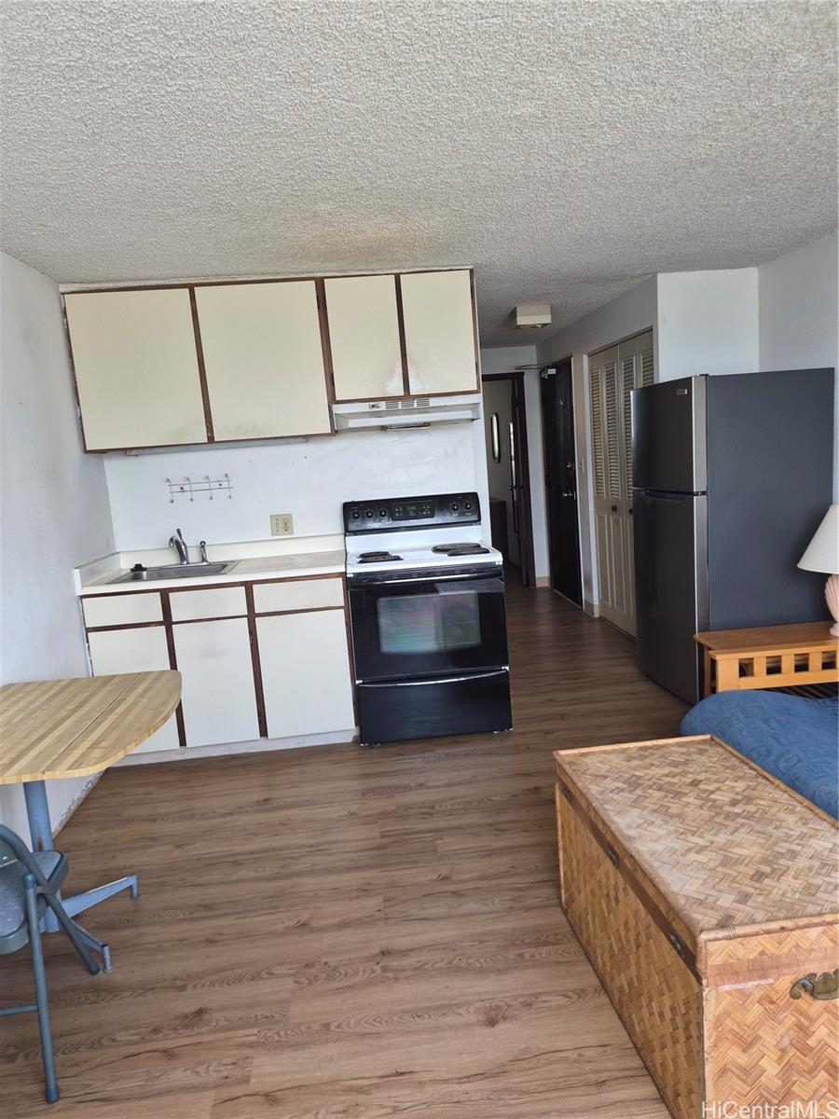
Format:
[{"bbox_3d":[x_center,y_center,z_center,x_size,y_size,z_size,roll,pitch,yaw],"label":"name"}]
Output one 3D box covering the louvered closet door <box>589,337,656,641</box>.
[{"bbox_3d":[1.456,-0.472,5.260,0.035,2.037,1.219,-5,8,-5],"label":"louvered closet door"}]

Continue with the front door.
[{"bbox_3d":[1.295,-0.661,6.623,0.046,2.056,0.923,-5,8,-5],"label":"front door"}]

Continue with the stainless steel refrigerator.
[{"bbox_3d":[1.674,-0.125,4.077,0.724,1.682,0.747,-5,8,-7],"label":"stainless steel refrigerator"}]

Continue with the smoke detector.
[{"bbox_3d":[0.767,-1.668,5.132,0.236,0.122,0.209,-5,8,-5],"label":"smoke detector"}]

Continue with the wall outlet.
[{"bbox_3d":[-0.767,-0.192,4.149,0.116,0.116,0.012,-5,8,-5],"label":"wall outlet"}]

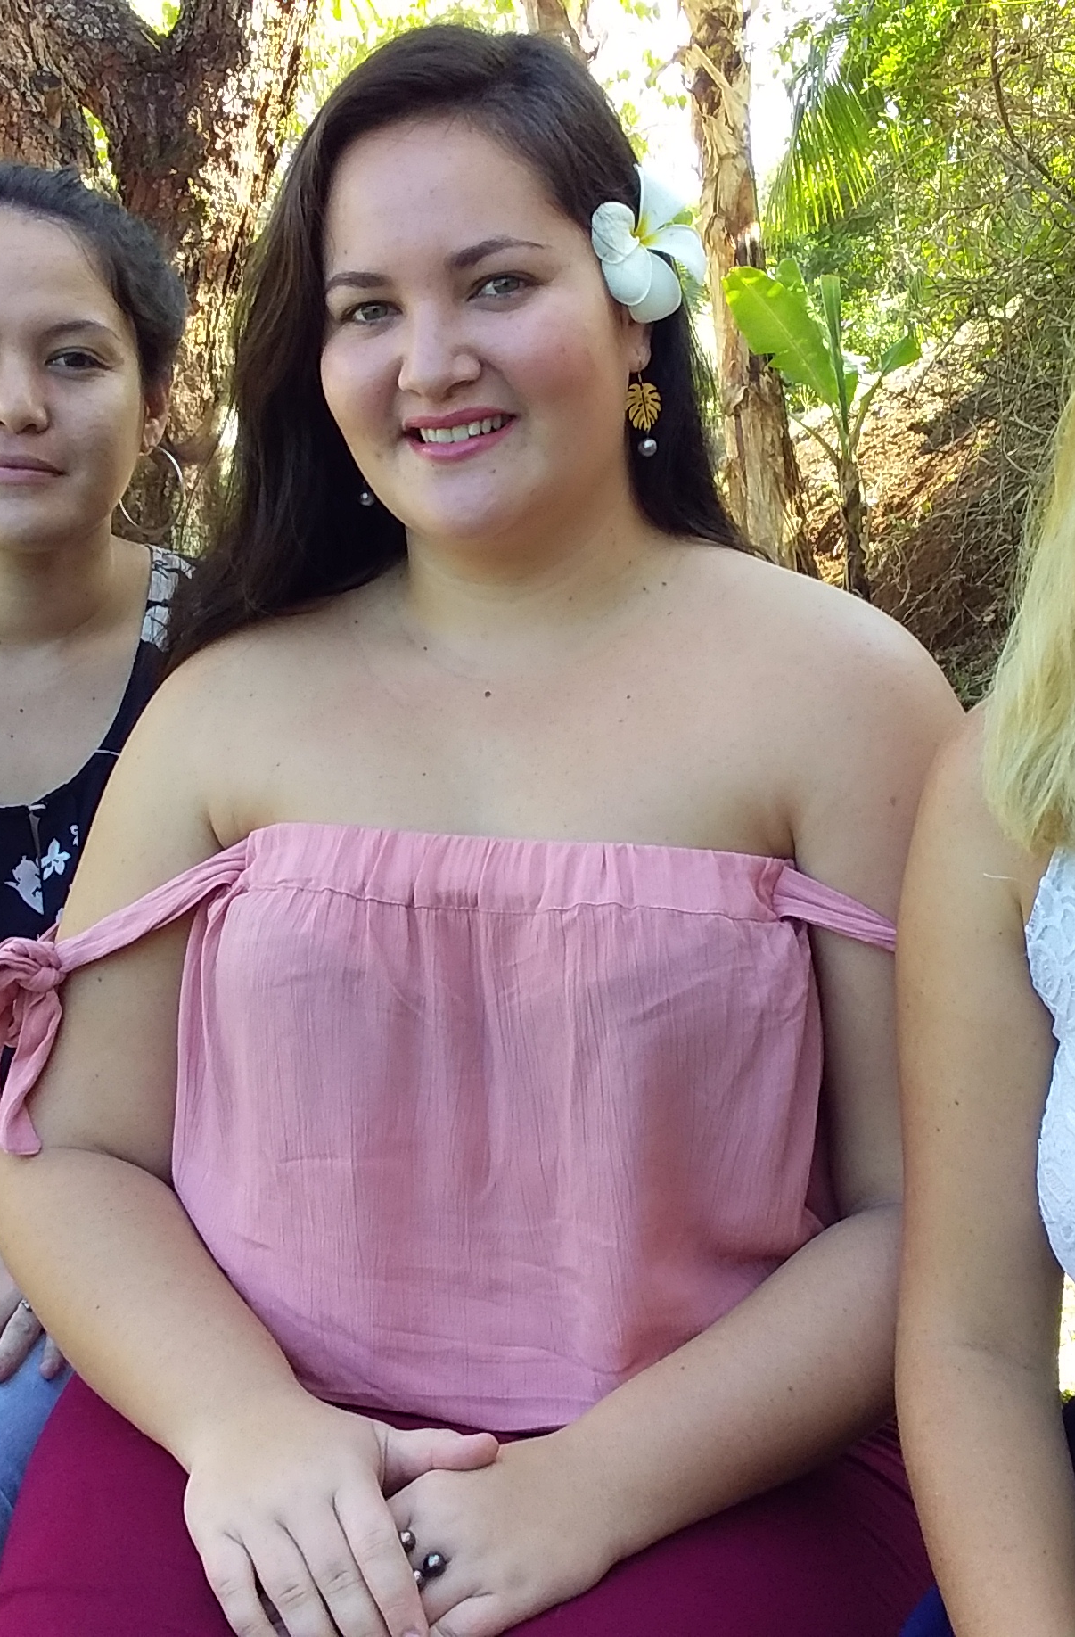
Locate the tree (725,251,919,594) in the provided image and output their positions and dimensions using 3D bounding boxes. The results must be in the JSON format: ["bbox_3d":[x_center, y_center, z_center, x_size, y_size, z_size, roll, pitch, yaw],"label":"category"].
[{"bbox_3d":[1.030,-1.350,8.600,0.700,1.280,0.620,0,12,0],"label":"tree"}]

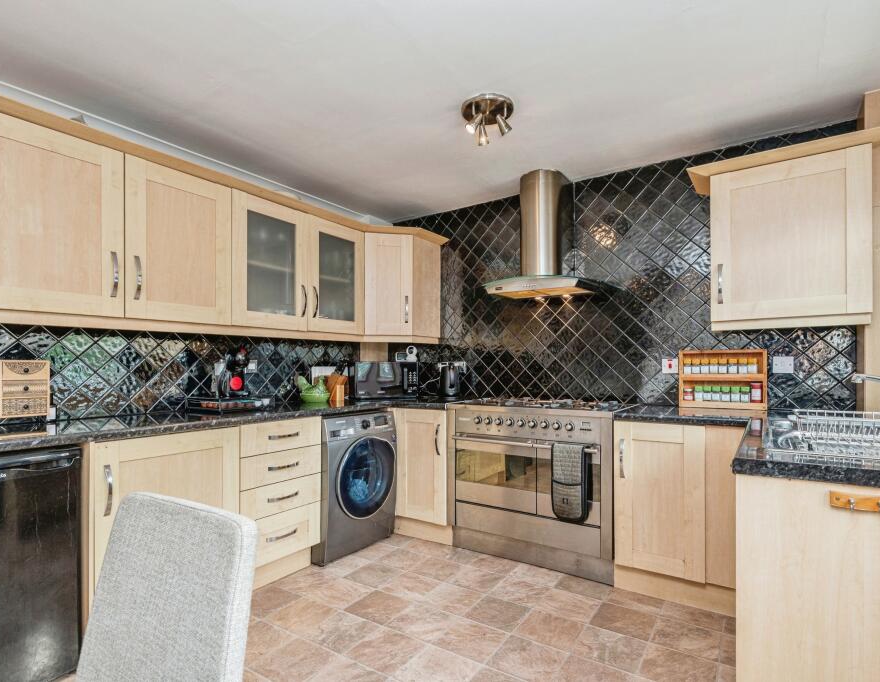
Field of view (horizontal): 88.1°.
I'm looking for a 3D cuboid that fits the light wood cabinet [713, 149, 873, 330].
[{"bbox_3d":[1.677,-0.431,2.220,0.590,0.750,0.380,-2,-3,34],"label":"light wood cabinet"}]

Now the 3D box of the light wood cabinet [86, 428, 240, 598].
[{"bbox_3d":[-1.349,0.767,2.100,0.570,0.725,0.605,-2,-3,35],"label":"light wood cabinet"}]

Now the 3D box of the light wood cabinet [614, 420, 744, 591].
[{"bbox_3d":[1.279,0.792,2.452,0.565,0.735,0.570,-2,-3,34],"label":"light wood cabinet"}]

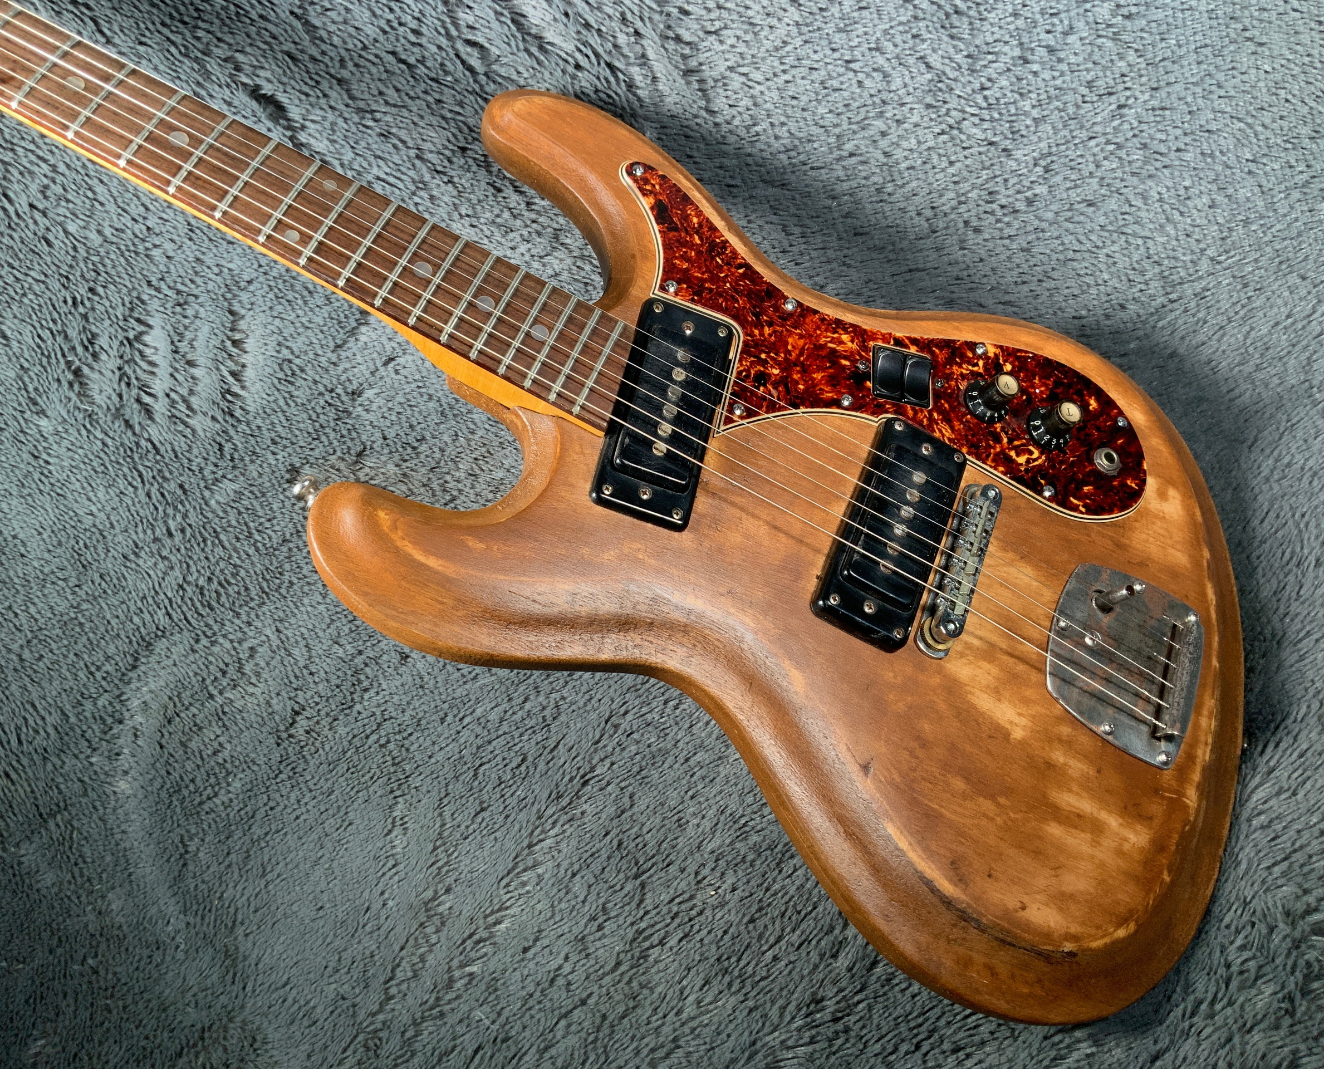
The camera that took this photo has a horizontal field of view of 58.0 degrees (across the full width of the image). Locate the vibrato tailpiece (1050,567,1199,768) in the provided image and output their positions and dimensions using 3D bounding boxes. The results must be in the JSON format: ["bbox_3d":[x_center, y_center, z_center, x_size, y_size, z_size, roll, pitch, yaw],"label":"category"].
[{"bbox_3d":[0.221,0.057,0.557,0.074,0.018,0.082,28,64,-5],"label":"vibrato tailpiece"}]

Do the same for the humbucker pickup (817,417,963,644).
[{"bbox_3d":[0.108,-0.002,0.547,0.044,0.014,0.107,27,64,-5],"label":"humbucker pickup"}]

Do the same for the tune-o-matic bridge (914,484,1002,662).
[{"bbox_3d":[0.140,0.013,0.549,0.019,0.018,0.093,28,64,-5],"label":"tune-o-matic bridge"}]

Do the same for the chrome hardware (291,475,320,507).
[{"bbox_3d":[-0.150,-0.018,0.501,0.012,0.013,0.013,28,64,-5],"label":"chrome hardware"}]

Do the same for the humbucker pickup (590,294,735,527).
[{"bbox_3d":[0.003,-0.057,0.538,0.043,0.012,0.106,19,65,-9],"label":"humbucker pickup"}]

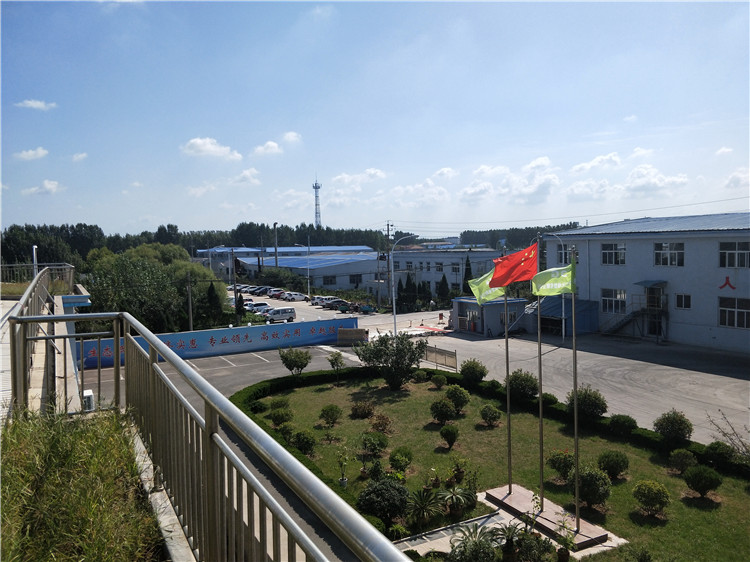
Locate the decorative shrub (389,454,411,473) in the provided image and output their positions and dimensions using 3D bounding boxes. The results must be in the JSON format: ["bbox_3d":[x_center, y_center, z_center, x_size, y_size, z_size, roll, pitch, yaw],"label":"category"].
[{"bbox_3d":[1.120,7.480,22.600,0.950,0.920,0.950,-1,4,0],"label":"decorative shrub"}]

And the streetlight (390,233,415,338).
[{"bbox_3d":[2.634,1.345,44.242,2.300,9.900,0.350,-3,4,-20],"label":"streetlight"}]

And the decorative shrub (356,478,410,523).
[{"bbox_3d":[0.367,7.487,18.370,1.780,1.392,1.780,-2,4,0],"label":"decorative shrub"}]

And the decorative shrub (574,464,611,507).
[{"bbox_3d":[7.355,6.981,18.479,1.369,1.546,1.369,-1,4,0],"label":"decorative shrub"}]

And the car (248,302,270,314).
[{"bbox_3d":[-17.119,3.932,78.560,4.400,1.650,1.800,-4,4,-22],"label":"car"}]

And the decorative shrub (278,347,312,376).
[{"bbox_3d":[-5.447,5.795,37.326,2.200,2.300,2.200,-1,4,0],"label":"decorative shrub"}]

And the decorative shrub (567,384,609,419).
[{"bbox_3d":[10.903,6.299,27.772,2.000,1.850,2.000,-1,4,0],"label":"decorative shrub"}]

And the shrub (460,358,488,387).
[{"bbox_3d":[6.113,5.759,33.341,1.666,1.999,1.666,-1,4,0],"label":"shrub"}]

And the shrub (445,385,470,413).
[{"bbox_3d":[4.879,6.930,31.735,1.497,1.645,1.452,0,4,9],"label":"shrub"}]

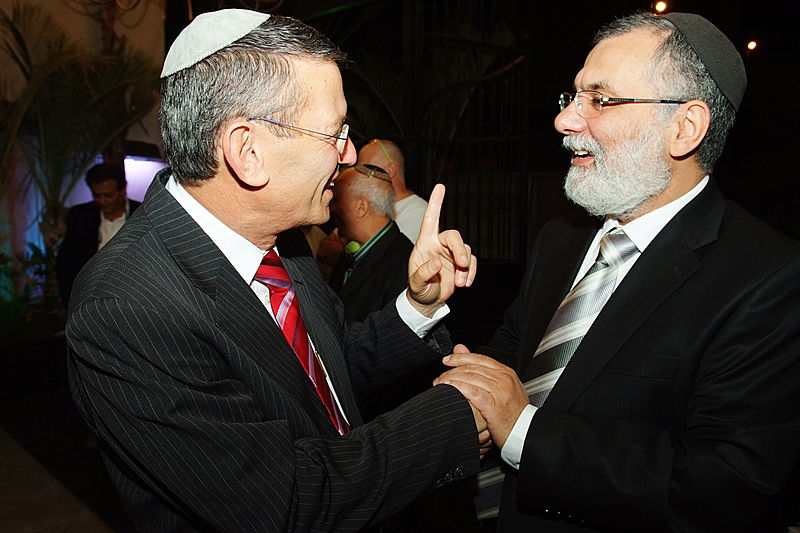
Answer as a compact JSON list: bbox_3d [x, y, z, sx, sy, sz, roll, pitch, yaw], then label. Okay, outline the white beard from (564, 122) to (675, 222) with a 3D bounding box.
[{"bbox_3d":[0.270,-0.115,0.830,0.120,0.125,0.150,3,5,-6],"label":"white beard"}]

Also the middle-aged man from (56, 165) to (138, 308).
[{"bbox_3d":[-1.290,0.380,2.980,0.520,1.700,0.320,-1,5,-13],"label":"middle-aged man"}]

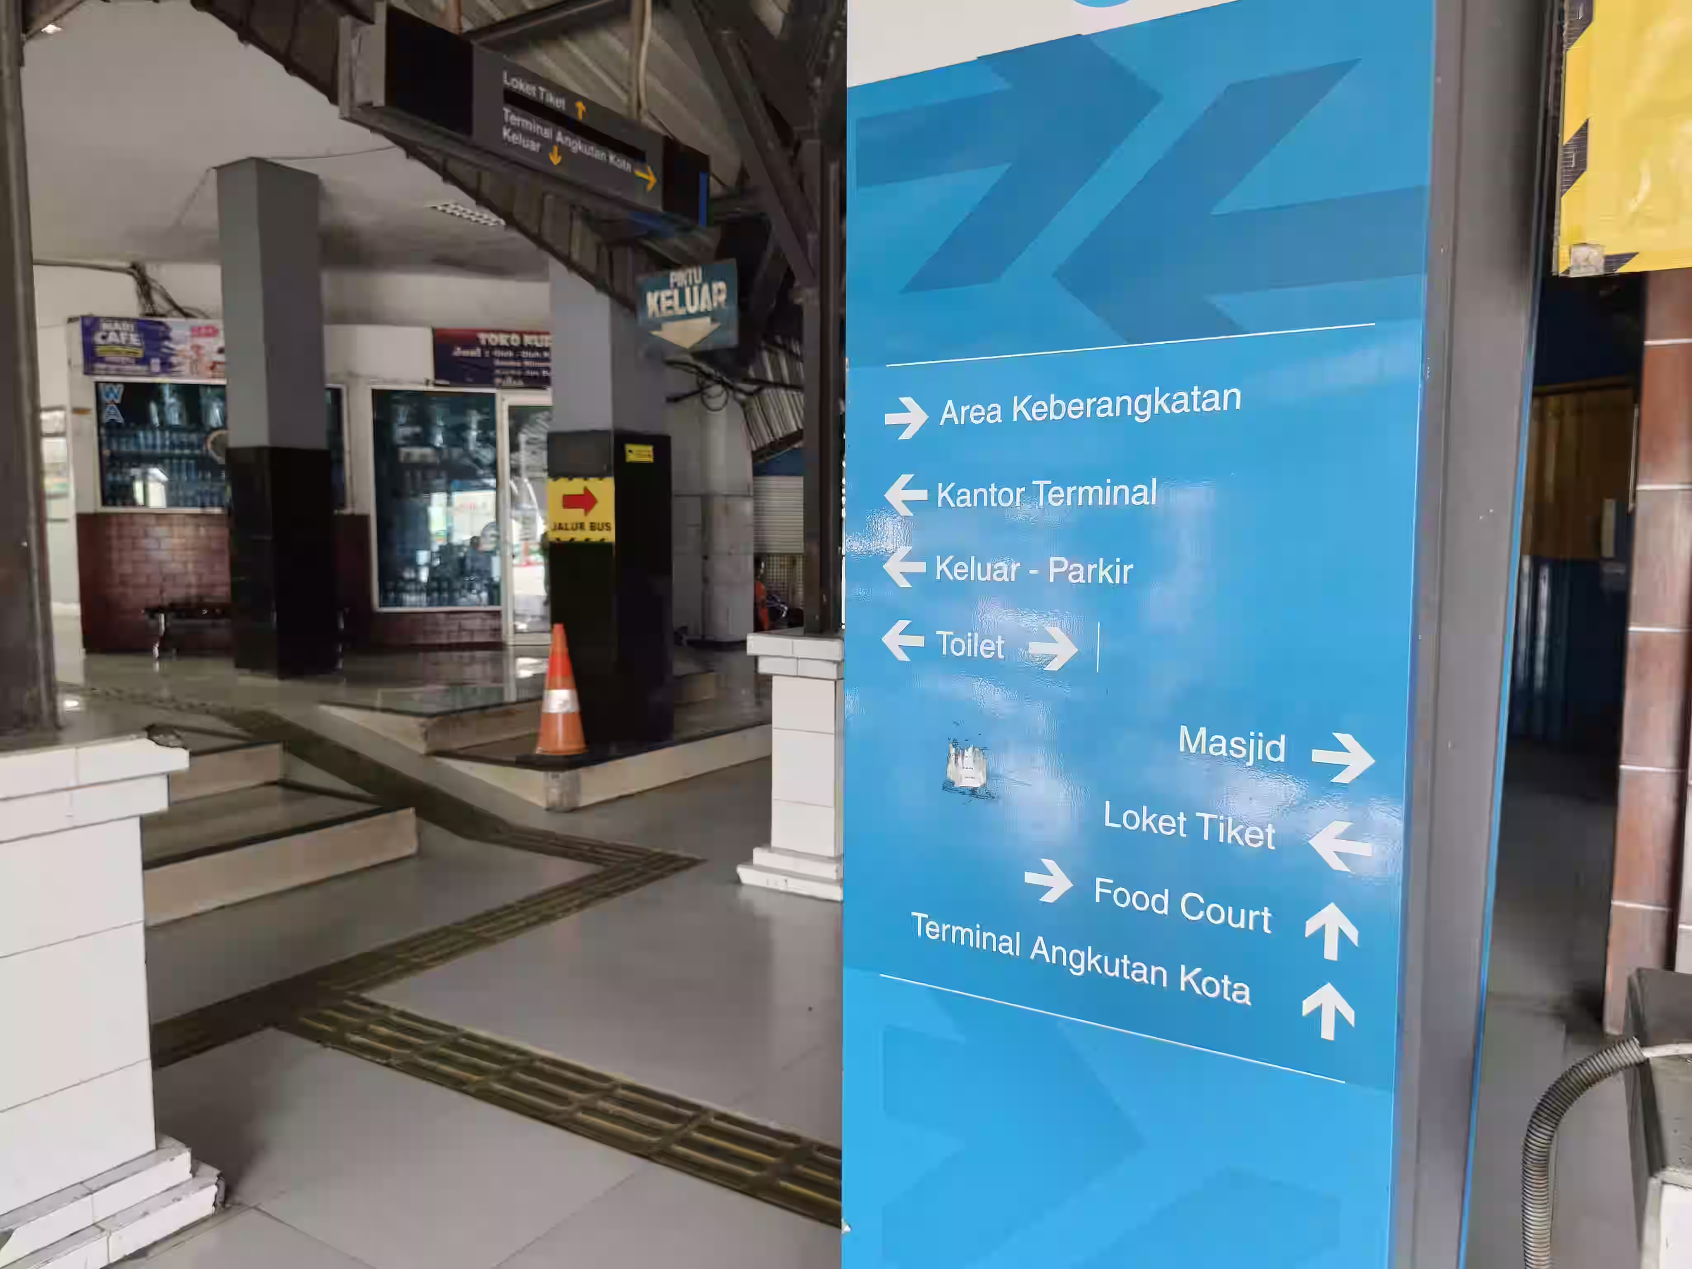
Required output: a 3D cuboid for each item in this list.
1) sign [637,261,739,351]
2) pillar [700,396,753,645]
[{"bbox_3d":[-0.745,-1.536,5.300,0.590,0.410,0.040,3,5,31],"label":"sign"},{"bbox_3d":[-1.438,-1.414,13.514,0.600,3.200,0.600,3,5,31],"label":"pillar"}]

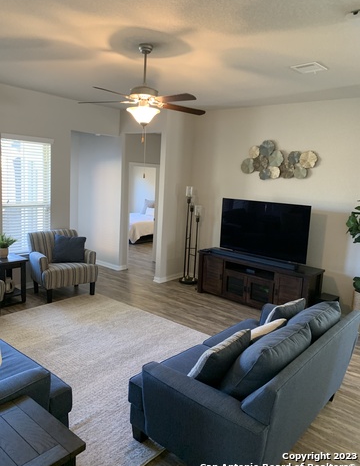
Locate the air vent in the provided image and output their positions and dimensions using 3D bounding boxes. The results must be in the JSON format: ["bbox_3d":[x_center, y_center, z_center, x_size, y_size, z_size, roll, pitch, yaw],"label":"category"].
[{"bbox_3d":[1.316,-1.666,3.673,0.270,0.020,0.275,10,12,40],"label":"air vent"}]

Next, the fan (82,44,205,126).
[{"bbox_3d":[-0.293,-1.323,3.244,1.260,0.705,1.260,10,12,40],"label":"fan"}]

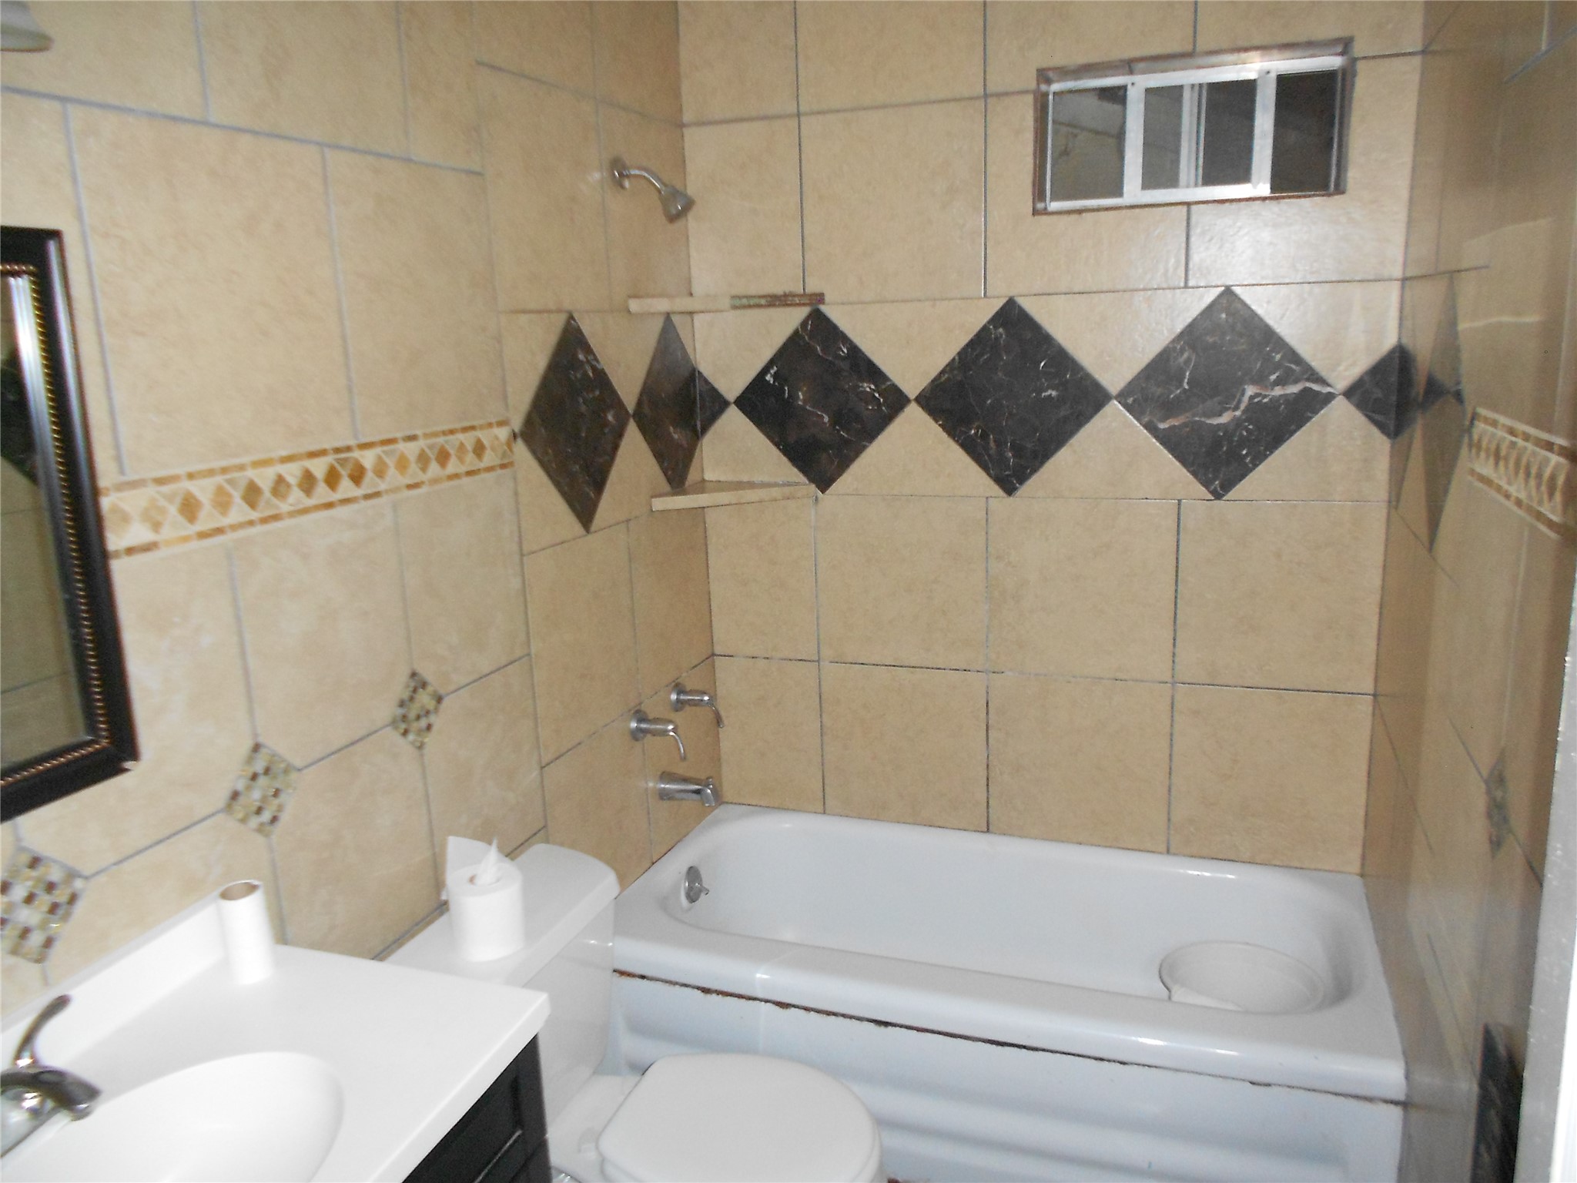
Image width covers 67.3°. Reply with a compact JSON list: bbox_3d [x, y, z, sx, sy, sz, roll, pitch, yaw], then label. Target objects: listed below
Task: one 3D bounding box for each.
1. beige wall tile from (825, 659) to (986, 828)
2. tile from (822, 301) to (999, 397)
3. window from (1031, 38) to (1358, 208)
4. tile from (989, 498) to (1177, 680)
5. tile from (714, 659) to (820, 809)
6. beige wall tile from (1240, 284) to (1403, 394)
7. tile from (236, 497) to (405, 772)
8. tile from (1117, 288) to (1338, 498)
[{"bbox_3d":[0.279,0.371,2.852,0.407,0.395,0.010,2,14,20],"label":"beige wall tile"},{"bbox_3d":[0.276,-0.532,2.630,0.437,0.215,0.010,3,14,20],"label":"tile"},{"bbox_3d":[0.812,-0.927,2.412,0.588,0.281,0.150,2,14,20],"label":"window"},{"bbox_3d":[0.645,-0.005,2.617,0.406,0.406,0.010,3,14,20],"label":"tile"},{"bbox_3d":[-0.046,0.357,2.972,0.281,0.395,0.010,2,14,20],"label":"tile"},{"bbox_3d":[1.040,-0.500,2.352,0.310,0.215,0.010,2,14,20],"label":"beige wall tile"},{"bbox_3d":[-0.655,0.062,1.696,0.010,0.334,0.325,2,14,20],"label":"tile"},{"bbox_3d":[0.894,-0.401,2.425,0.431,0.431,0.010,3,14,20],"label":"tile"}]

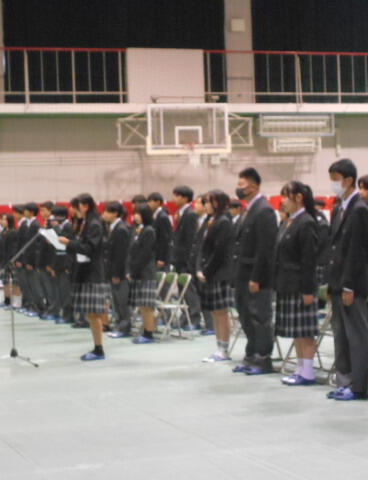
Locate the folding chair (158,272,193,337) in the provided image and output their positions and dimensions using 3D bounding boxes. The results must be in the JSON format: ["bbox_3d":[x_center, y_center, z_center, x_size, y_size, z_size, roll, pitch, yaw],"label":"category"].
[{"bbox_3d":[-0.144,0.739,13.761,0.450,0.730,0.450,-2,1,-17],"label":"folding chair"}]

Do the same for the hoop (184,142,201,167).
[{"bbox_3d":[0.196,-1.818,25.950,0.450,0.500,0.480,-2,1,0],"label":"hoop"}]

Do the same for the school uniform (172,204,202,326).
[{"bbox_3d":[0.043,0.323,15.100,0.290,1.470,0.460,-2,1,-19],"label":"school uniform"}]

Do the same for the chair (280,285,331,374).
[{"bbox_3d":[1.085,0.742,10.265,0.480,0.770,0.460,-2,1,-19],"label":"chair"}]

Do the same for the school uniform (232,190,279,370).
[{"bbox_3d":[0.614,0.359,10.480,0.300,1.450,0.470,-2,1,-19],"label":"school uniform"}]

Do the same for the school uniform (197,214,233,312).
[{"bbox_3d":[0.290,0.220,11.400,0.300,0.920,0.430,-2,1,-17],"label":"school uniform"}]

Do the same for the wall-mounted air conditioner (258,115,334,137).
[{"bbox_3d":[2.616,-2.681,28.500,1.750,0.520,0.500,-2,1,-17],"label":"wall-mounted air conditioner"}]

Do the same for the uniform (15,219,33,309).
[{"bbox_3d":[-2.508,0.364,19.250,0.280,1.400,0.440,-2,1,-19],"label":"uniform"}]

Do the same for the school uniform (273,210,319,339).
[{"bbox_3d":[0.892,0.274,9.720,0.290,1.000,0.440,-2,1,-19],"label":"school uniform"}]

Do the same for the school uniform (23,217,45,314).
[{"bbox_3d":[-2.262,0.356,18.400,0.280,1.430,0.440,-2,1,-19],"label":"school uniform"}]

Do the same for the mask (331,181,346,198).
[{"bbox_3d":[1.110,-0.373,8.740,0.085,0.120,0.125,-2,1,-19],"label":"mask"}]

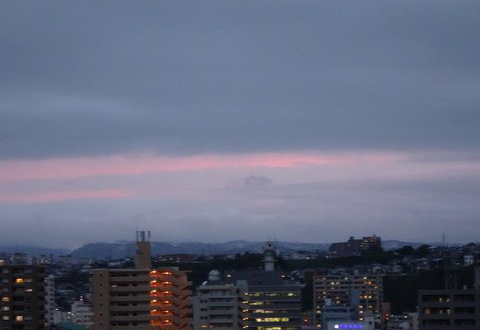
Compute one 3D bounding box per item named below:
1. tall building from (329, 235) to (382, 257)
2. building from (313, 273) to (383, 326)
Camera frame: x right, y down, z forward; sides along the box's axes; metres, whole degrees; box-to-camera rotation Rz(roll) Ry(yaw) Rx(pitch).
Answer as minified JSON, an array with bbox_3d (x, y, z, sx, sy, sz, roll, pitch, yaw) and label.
[{"bbox_3d":[130.000,91.500,1560.000,59.000,24.000,24.000,0,-3,6],"label":"tall building"},{"bbox_3d":[64.700,82.400,831.000,40.500,31.500,14.000,0,-3,8],"label":"building"}]

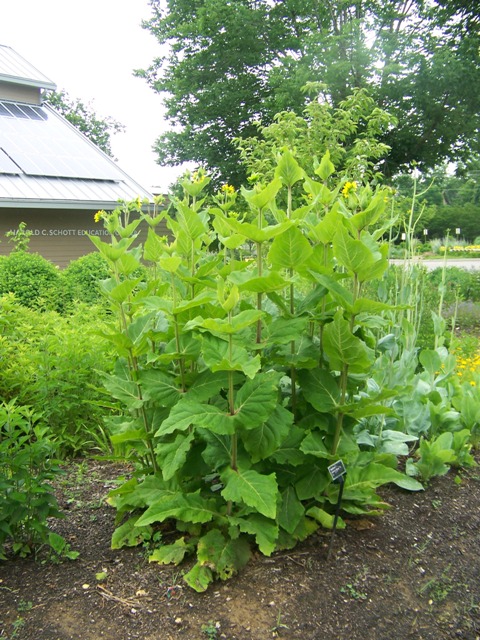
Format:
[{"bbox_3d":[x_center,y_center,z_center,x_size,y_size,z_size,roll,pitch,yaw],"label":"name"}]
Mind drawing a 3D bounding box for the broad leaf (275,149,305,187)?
[{"bbox_3d":[0.261,-0.811,3.440,0.150,0.205,0.070,-2,26,1],"label":"broad leaf"}]

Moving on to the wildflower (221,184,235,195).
[{"bbox_3d":[-0.078,-0.817,4.050,0.085,0.062,0.080,0,8,0],"label":"wildflower"}]

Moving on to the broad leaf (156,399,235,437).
[{"bbox_3d":[-0.241,0.506,3.291,0.385,0.090,0.200,-14,49,-15],"label":"broad leaf"}]

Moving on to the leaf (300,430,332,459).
[{"bbox_3d":[0.439,0.723,3.668,0.229,0.080,0.180,18,36,-33],"label":"leaf"}]

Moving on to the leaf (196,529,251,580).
[{"bbox_3d":[-0.074,1.063,2.920,0.235,0.250,0.080,5,-28,3],"label":"leaf"}]

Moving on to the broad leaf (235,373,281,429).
[{"bbox_3d":[0.087,0.407,3.230,0.205,0.270,0.080,37,-12,14],"label":"broad leaf"}]

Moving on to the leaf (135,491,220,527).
[{"bbox_3d":[-0.306,0.929,3.190,0.400,0.060,0.175,-12,49,-3],"label":"leaf"}]

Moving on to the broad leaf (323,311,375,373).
[{"bbox_3d":[0.550,0.113,3.312,0.235,0.305,0.095,-9,31,-2],"label":"broad leaf"}]

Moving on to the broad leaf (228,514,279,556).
[{"bbox_3d":[0.090,1.085,3.321,0.190,0.080,0.306,-13,32,-42],"label":"broad leaf"}]

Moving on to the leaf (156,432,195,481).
[{"bbox_3d":[-0.351,0.731,3.466,0.170,0.296,0.080,35,-36,-7],"label":"leaf"}]

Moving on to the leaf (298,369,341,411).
[{"bbox_3d":[0.477,0.406,3.785,0.292,0.205,0.080,50,2,30],"label":"leaf"}]

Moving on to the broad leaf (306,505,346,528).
[{"bbox_3d":[0.469,1.083,3.548,0.218,0.060,0.130,12,38,32],"label":"broad leaf"}]

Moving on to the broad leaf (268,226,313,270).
[{"bbox_3d":[0.271,-0.381,3.469,0.232,0.245,0.075,0,34,0],"label":"broad leaf"}]

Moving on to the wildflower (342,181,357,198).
[{"bbox_3d":[0.556,-0.663,3.285,0.035,0.075,0.075,17,-6,27],"label":"wildflower"}]

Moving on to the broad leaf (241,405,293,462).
[{"bbox_3d":[0.138,0.609,3.500,0.260,0.344,0.090,14,-27,0],"label":"broad leaf"}]

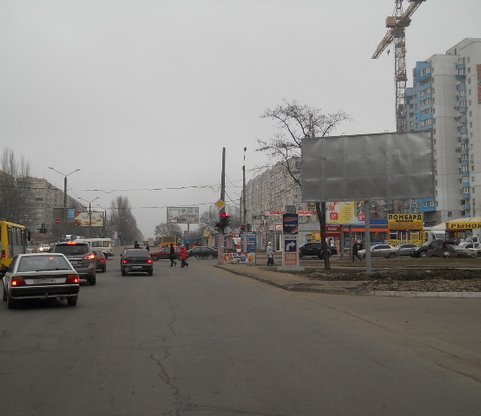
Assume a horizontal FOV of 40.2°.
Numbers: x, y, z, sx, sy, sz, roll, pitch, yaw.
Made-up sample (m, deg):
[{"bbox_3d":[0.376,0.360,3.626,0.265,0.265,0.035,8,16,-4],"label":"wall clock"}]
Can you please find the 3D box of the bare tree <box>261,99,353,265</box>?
[{"bbox_3d":[3.643,-1.399,38.000,5.600,9.850,5.600,0,-3,0],"label":"bare tree"}]

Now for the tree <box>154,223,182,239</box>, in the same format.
[{"bbox_3d":[-15.551,6.220,140.000,6.000,6.100,6.000,0,-3,-9],"label":"tree"}]

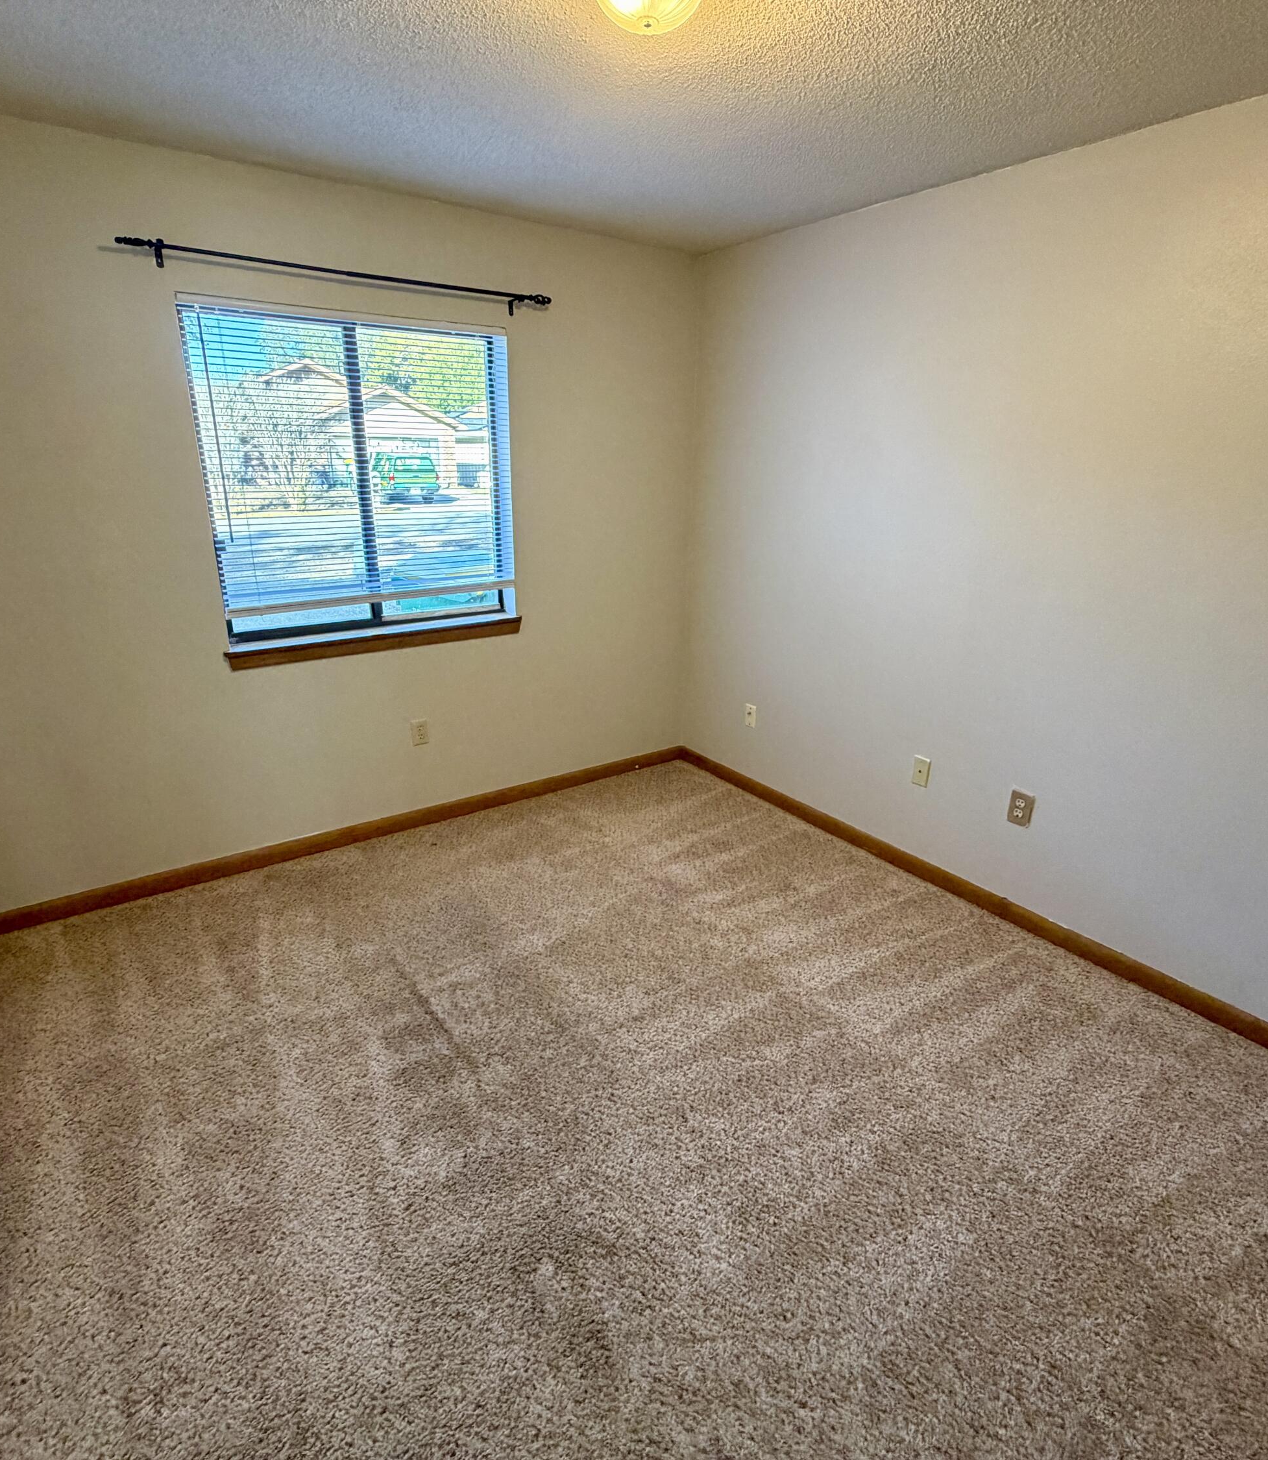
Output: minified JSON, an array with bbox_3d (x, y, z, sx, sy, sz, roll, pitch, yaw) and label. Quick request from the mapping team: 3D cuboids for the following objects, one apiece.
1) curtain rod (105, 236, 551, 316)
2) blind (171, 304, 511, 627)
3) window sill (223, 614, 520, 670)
[{"bbox_3d":[-0.943,-1.563,2.749,1.468,0.075,0.096,-12,23,-33],"label":"curtain rod"},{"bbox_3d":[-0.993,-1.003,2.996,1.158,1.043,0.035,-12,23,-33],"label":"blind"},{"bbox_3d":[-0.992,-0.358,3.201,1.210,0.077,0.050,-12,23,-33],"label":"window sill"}]

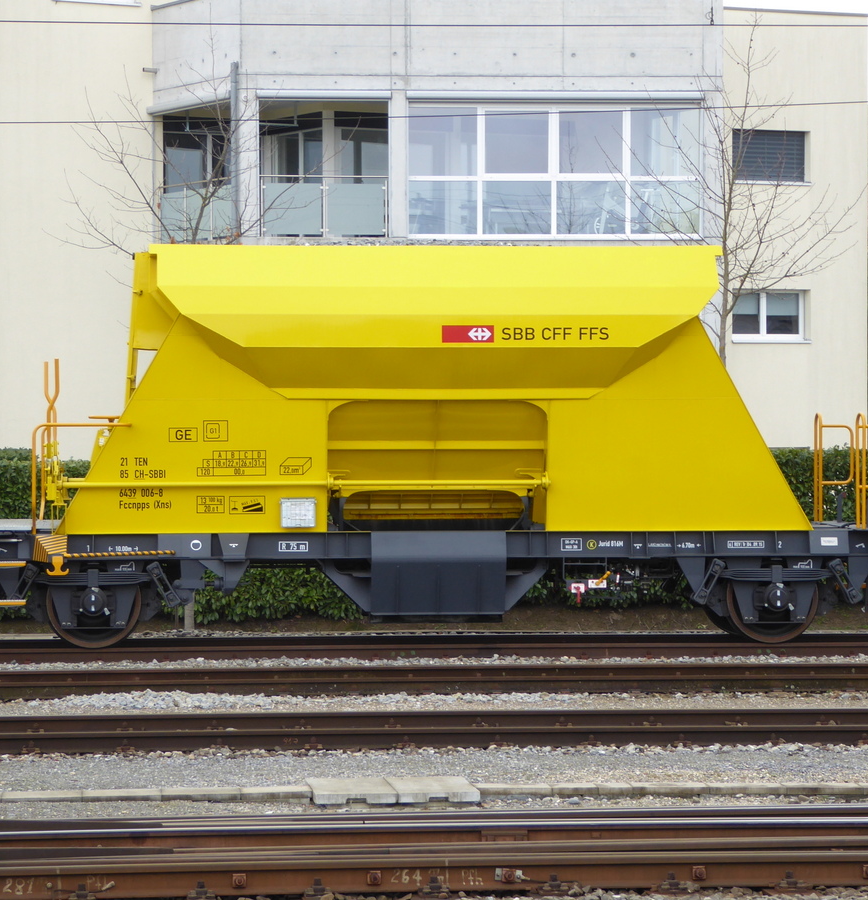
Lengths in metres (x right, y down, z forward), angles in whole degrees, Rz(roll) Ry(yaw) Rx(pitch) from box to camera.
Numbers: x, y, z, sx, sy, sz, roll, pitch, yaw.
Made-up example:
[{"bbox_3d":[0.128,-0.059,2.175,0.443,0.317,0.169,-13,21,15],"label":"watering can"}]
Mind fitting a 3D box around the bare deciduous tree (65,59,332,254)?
[{"bbox_3d":[-2.637,-1.368,43.000,3.400,6.800,3.200,0,1,-5],"label":"bare deciduous tree"}]

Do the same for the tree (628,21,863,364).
[{"bbox_3d":[3.484,-1.519,43.300,3.000,7.110,2.900,0,1,-5],"label":"tree"}]

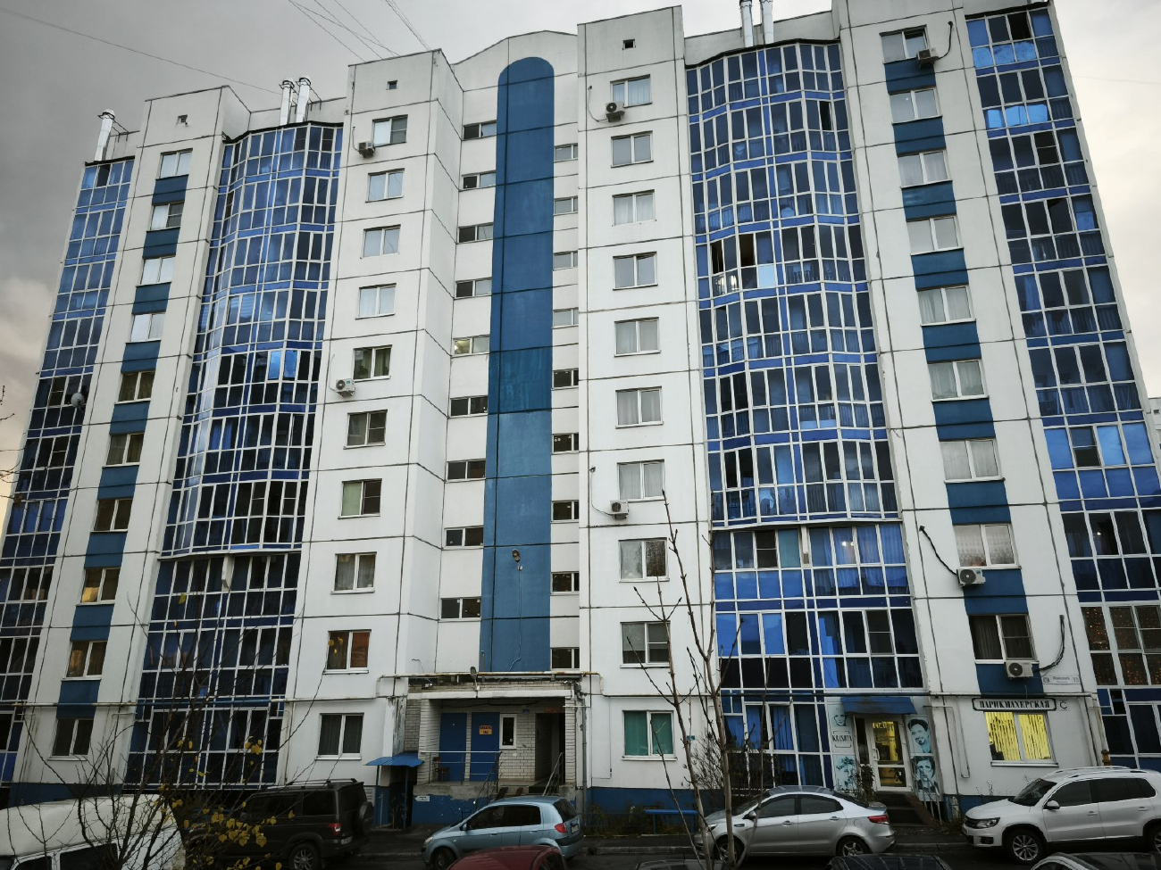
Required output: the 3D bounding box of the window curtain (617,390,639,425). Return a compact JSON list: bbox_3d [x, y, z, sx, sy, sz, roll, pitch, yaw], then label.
[{"bbox_3d":[1.760,-1.023,28.515,0.800,1.300,0.100,-4,-17,12],"label":"window curtain"}]

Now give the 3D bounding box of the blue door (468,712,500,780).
[{"bbox_3d":[-3.276,10.706,26.526,1.034,2.190,0.080,-4,-18,12],"label":"blue door"}]

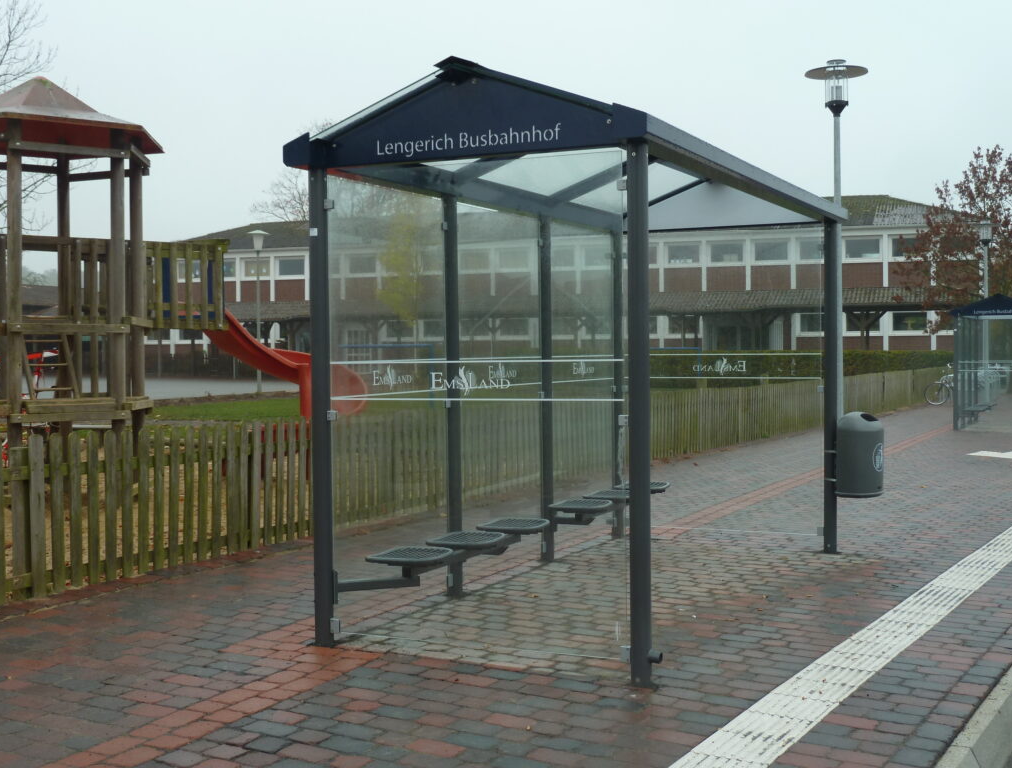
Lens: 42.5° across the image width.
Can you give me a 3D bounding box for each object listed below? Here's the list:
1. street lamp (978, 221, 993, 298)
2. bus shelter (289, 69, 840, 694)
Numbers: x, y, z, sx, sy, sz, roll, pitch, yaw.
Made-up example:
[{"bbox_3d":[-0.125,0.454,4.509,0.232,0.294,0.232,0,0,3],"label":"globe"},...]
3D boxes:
[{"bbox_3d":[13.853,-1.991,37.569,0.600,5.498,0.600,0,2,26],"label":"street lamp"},{"bbox_3d":[0.677,-0.159,7.748,1.860,2.770,4.230,0,2,26],"label":"bus shelter"}]

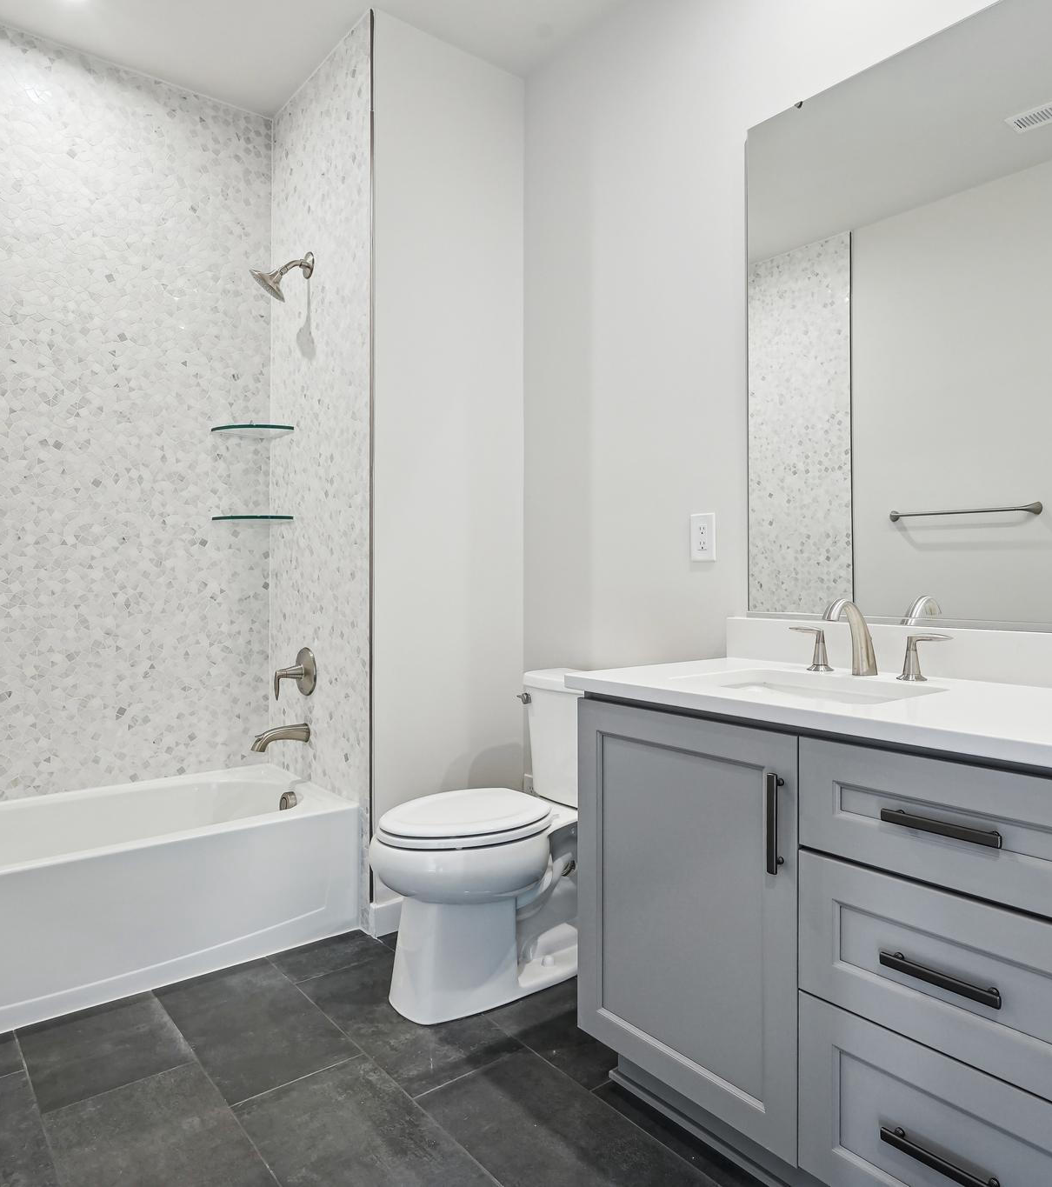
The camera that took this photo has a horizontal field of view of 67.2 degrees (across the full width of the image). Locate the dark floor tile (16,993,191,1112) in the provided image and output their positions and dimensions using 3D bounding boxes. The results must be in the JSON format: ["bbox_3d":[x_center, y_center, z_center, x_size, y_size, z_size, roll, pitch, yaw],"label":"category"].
[{"bbox_3d":[-0.979,1.050,1.832,0.304,0.010,0.389,0,1,-39],"label":"dark floor tile"}]

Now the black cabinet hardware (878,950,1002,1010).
[{"bbox_3d":[0.564,0.517,1.071,0.034,0.018,0.157,0,1,-39],"label":"black cabinet hardware"}]

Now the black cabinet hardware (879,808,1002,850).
[{"bbox_3d":[0.564,0.314,1.069,0.034,0.018,0.157,0,1,-39],"label":"black cabinet hardware"}]

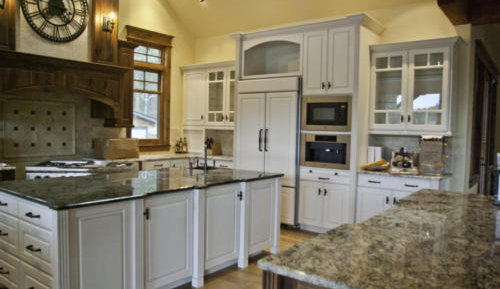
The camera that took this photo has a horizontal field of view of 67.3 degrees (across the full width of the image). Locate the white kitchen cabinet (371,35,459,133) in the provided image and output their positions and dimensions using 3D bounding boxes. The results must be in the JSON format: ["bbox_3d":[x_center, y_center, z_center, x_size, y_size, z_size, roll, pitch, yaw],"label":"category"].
[{"bbox_3d":[2.169,-0.735,5.009,1.072,1.200,0.345,3,3,37],"label":"white kitchen cabinet"}]

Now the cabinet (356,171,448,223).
[{"bbox_3d":[2.021,0.833,4.970,1.006,0.914,0.661,3,3,37],"label":"cabinet"}]

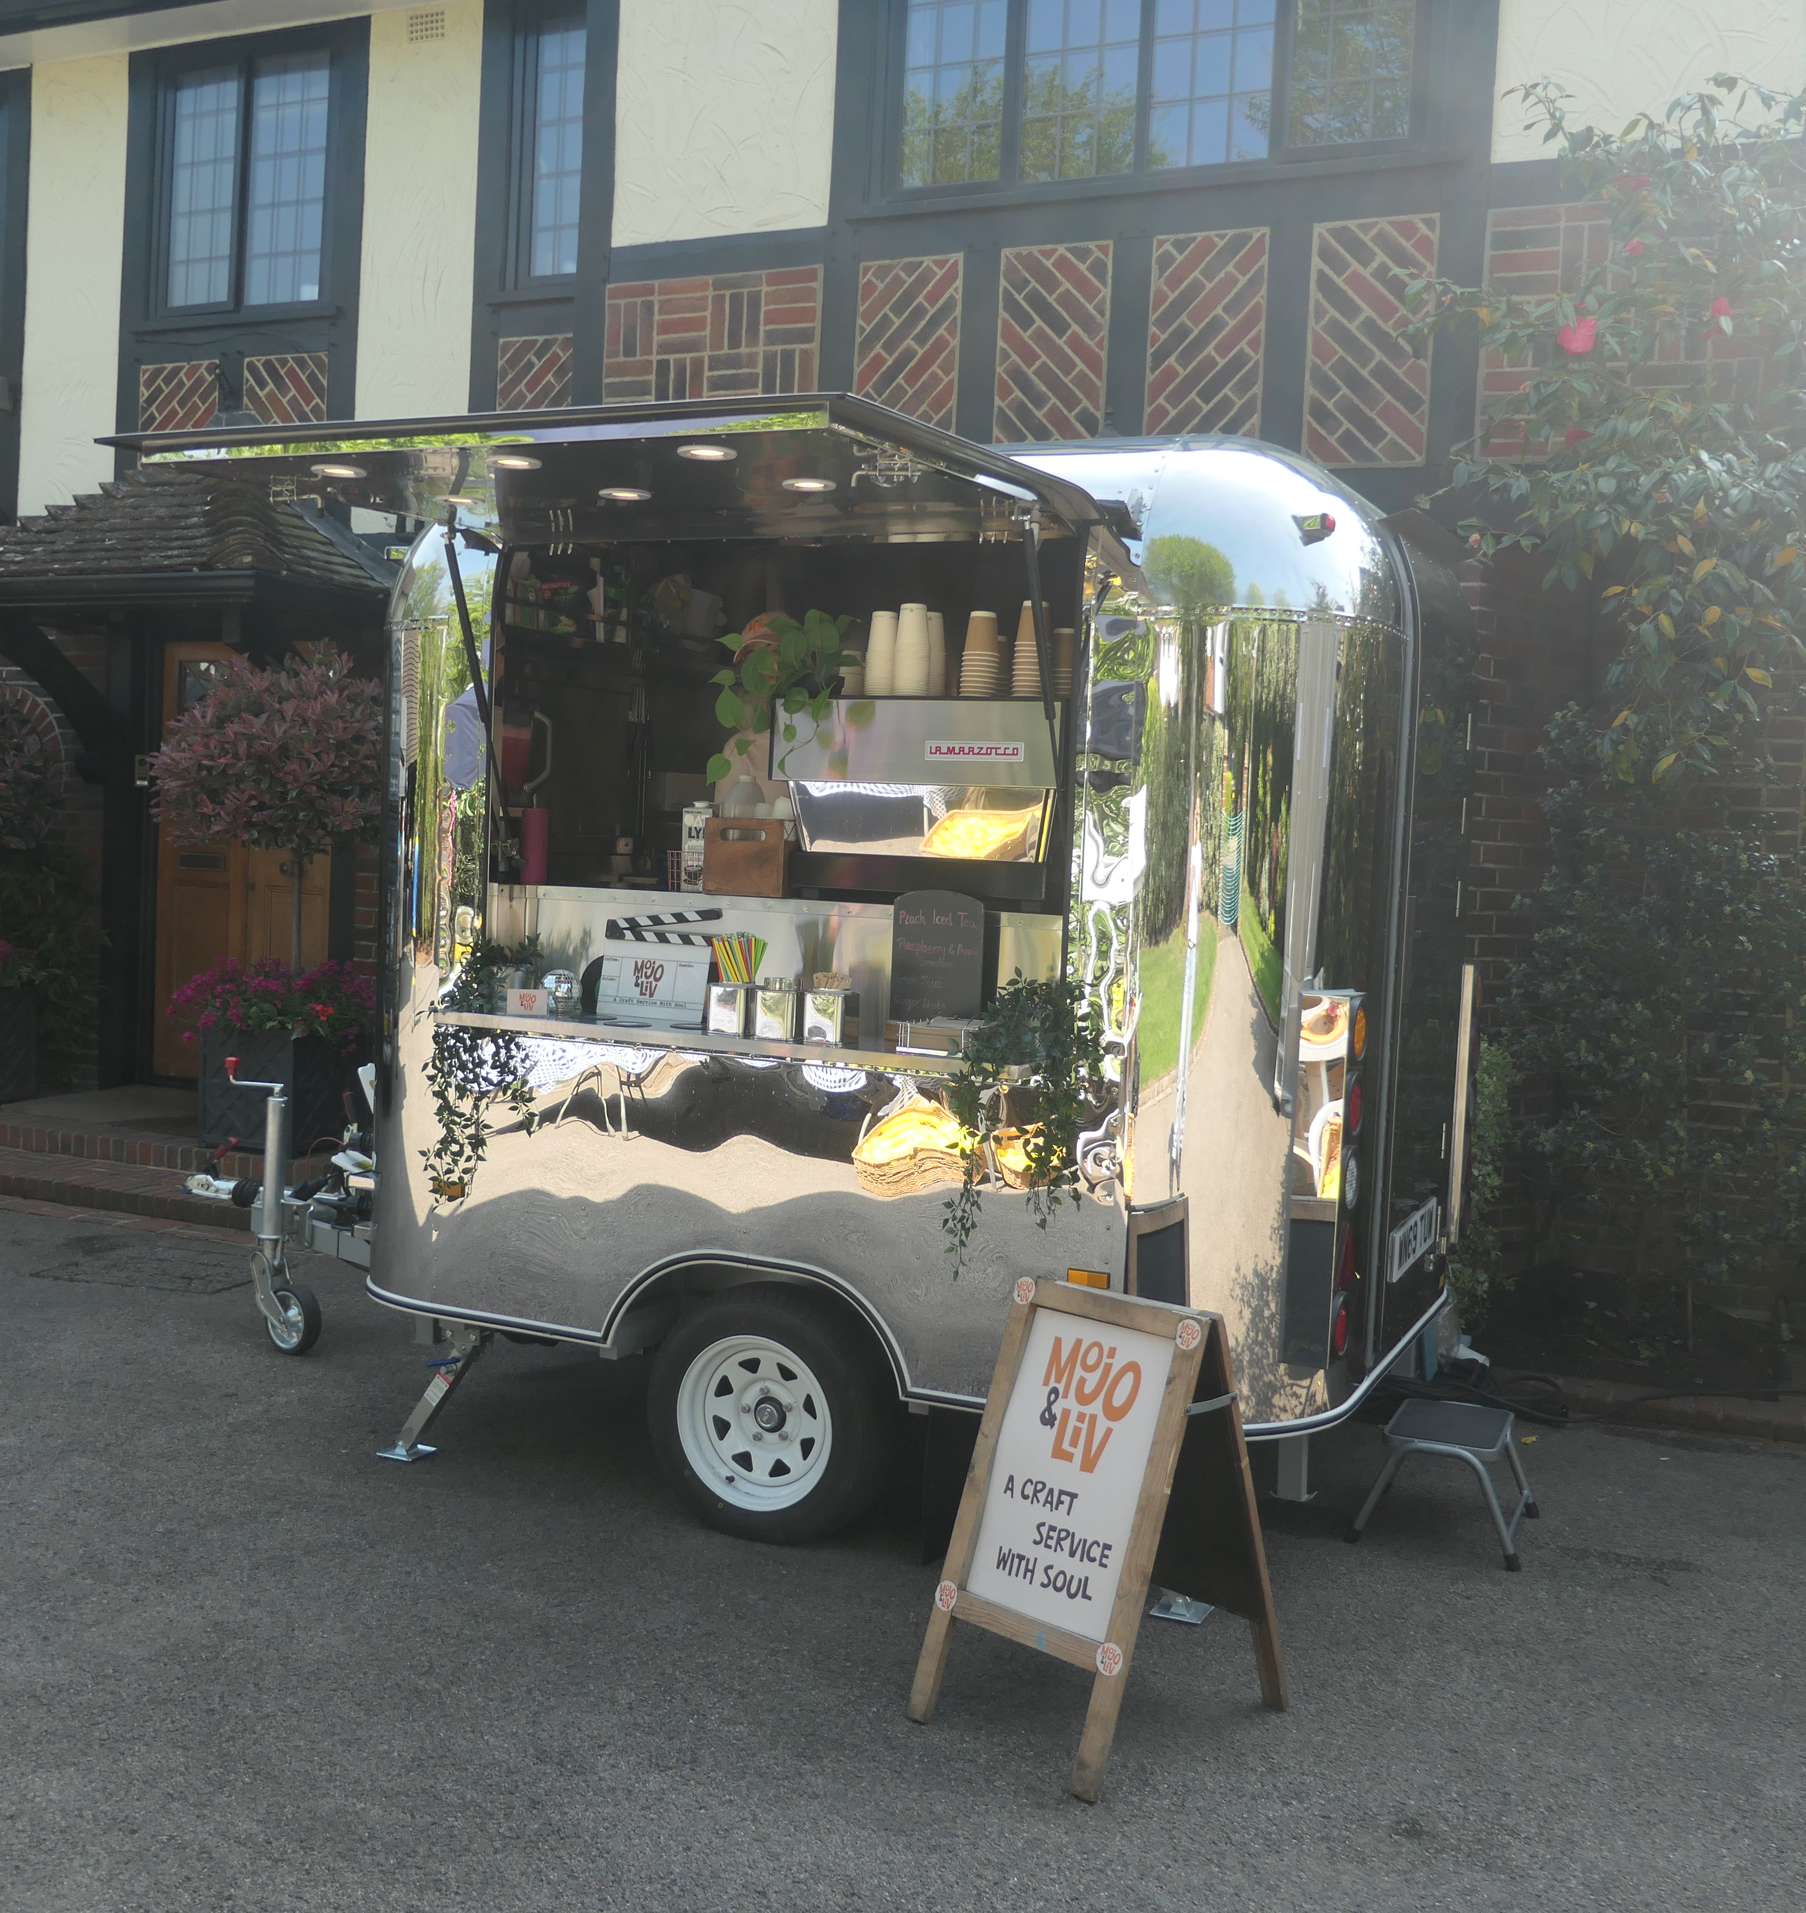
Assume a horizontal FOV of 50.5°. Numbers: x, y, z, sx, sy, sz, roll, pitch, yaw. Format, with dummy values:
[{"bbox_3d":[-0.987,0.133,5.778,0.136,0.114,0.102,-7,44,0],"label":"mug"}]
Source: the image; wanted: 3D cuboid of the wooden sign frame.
[{"bbox_3d":[0.358,0.981,3.418,0.420,0.760,0.540,5,3,41],"label":"wooden sign frame"}]

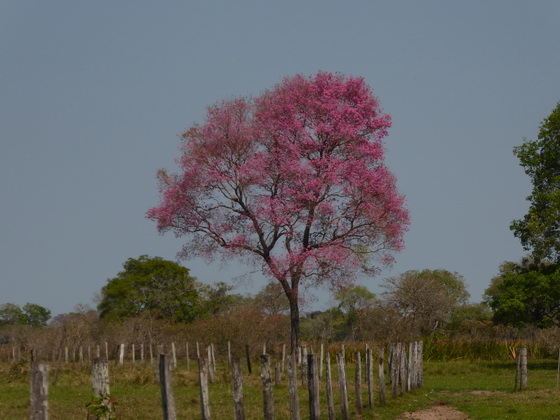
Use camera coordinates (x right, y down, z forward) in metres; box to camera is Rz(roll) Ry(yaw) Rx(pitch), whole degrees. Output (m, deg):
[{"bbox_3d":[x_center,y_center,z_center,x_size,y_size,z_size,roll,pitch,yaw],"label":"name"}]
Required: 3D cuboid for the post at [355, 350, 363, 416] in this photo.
[{"bbox_3d":[1.711,3.759,75.000,0.121,1.343,0.121,-1,-2,1],"label":"post"}]

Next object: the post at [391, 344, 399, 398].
[{"bbox_3d":[3.122,4.378,94.000,0.171,1.480,0.171,-1,-2,2],"label":"post"}]

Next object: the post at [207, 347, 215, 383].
[{"bbox_3d":[-2.450,5.509,123.453,0.129,1.319,0.129,0,-2,0],"label":"post"}]

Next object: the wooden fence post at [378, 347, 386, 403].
[{"bbox_3d":[2.497,4.031,84.576,0.130,1.344,0.130,0,-2,0],"label":"wooden fence post"}]

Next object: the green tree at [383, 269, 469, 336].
[{"bbox_3d":[11.558,8.142,275.000,7.149,6.990,6.792,-1,-2,2],"label":"green tree"}]

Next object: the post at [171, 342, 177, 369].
[{"bbox_3d":[-5.591,7.692,183.459,0.135,1.341,0.135,0,-2,0],"label":"post"}]

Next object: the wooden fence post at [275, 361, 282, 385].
[{"bbox_3d":[-0.075,5.564,117.633,0.146,0.731,0.146,0,-2,0],"label":"wooden fence post"}]

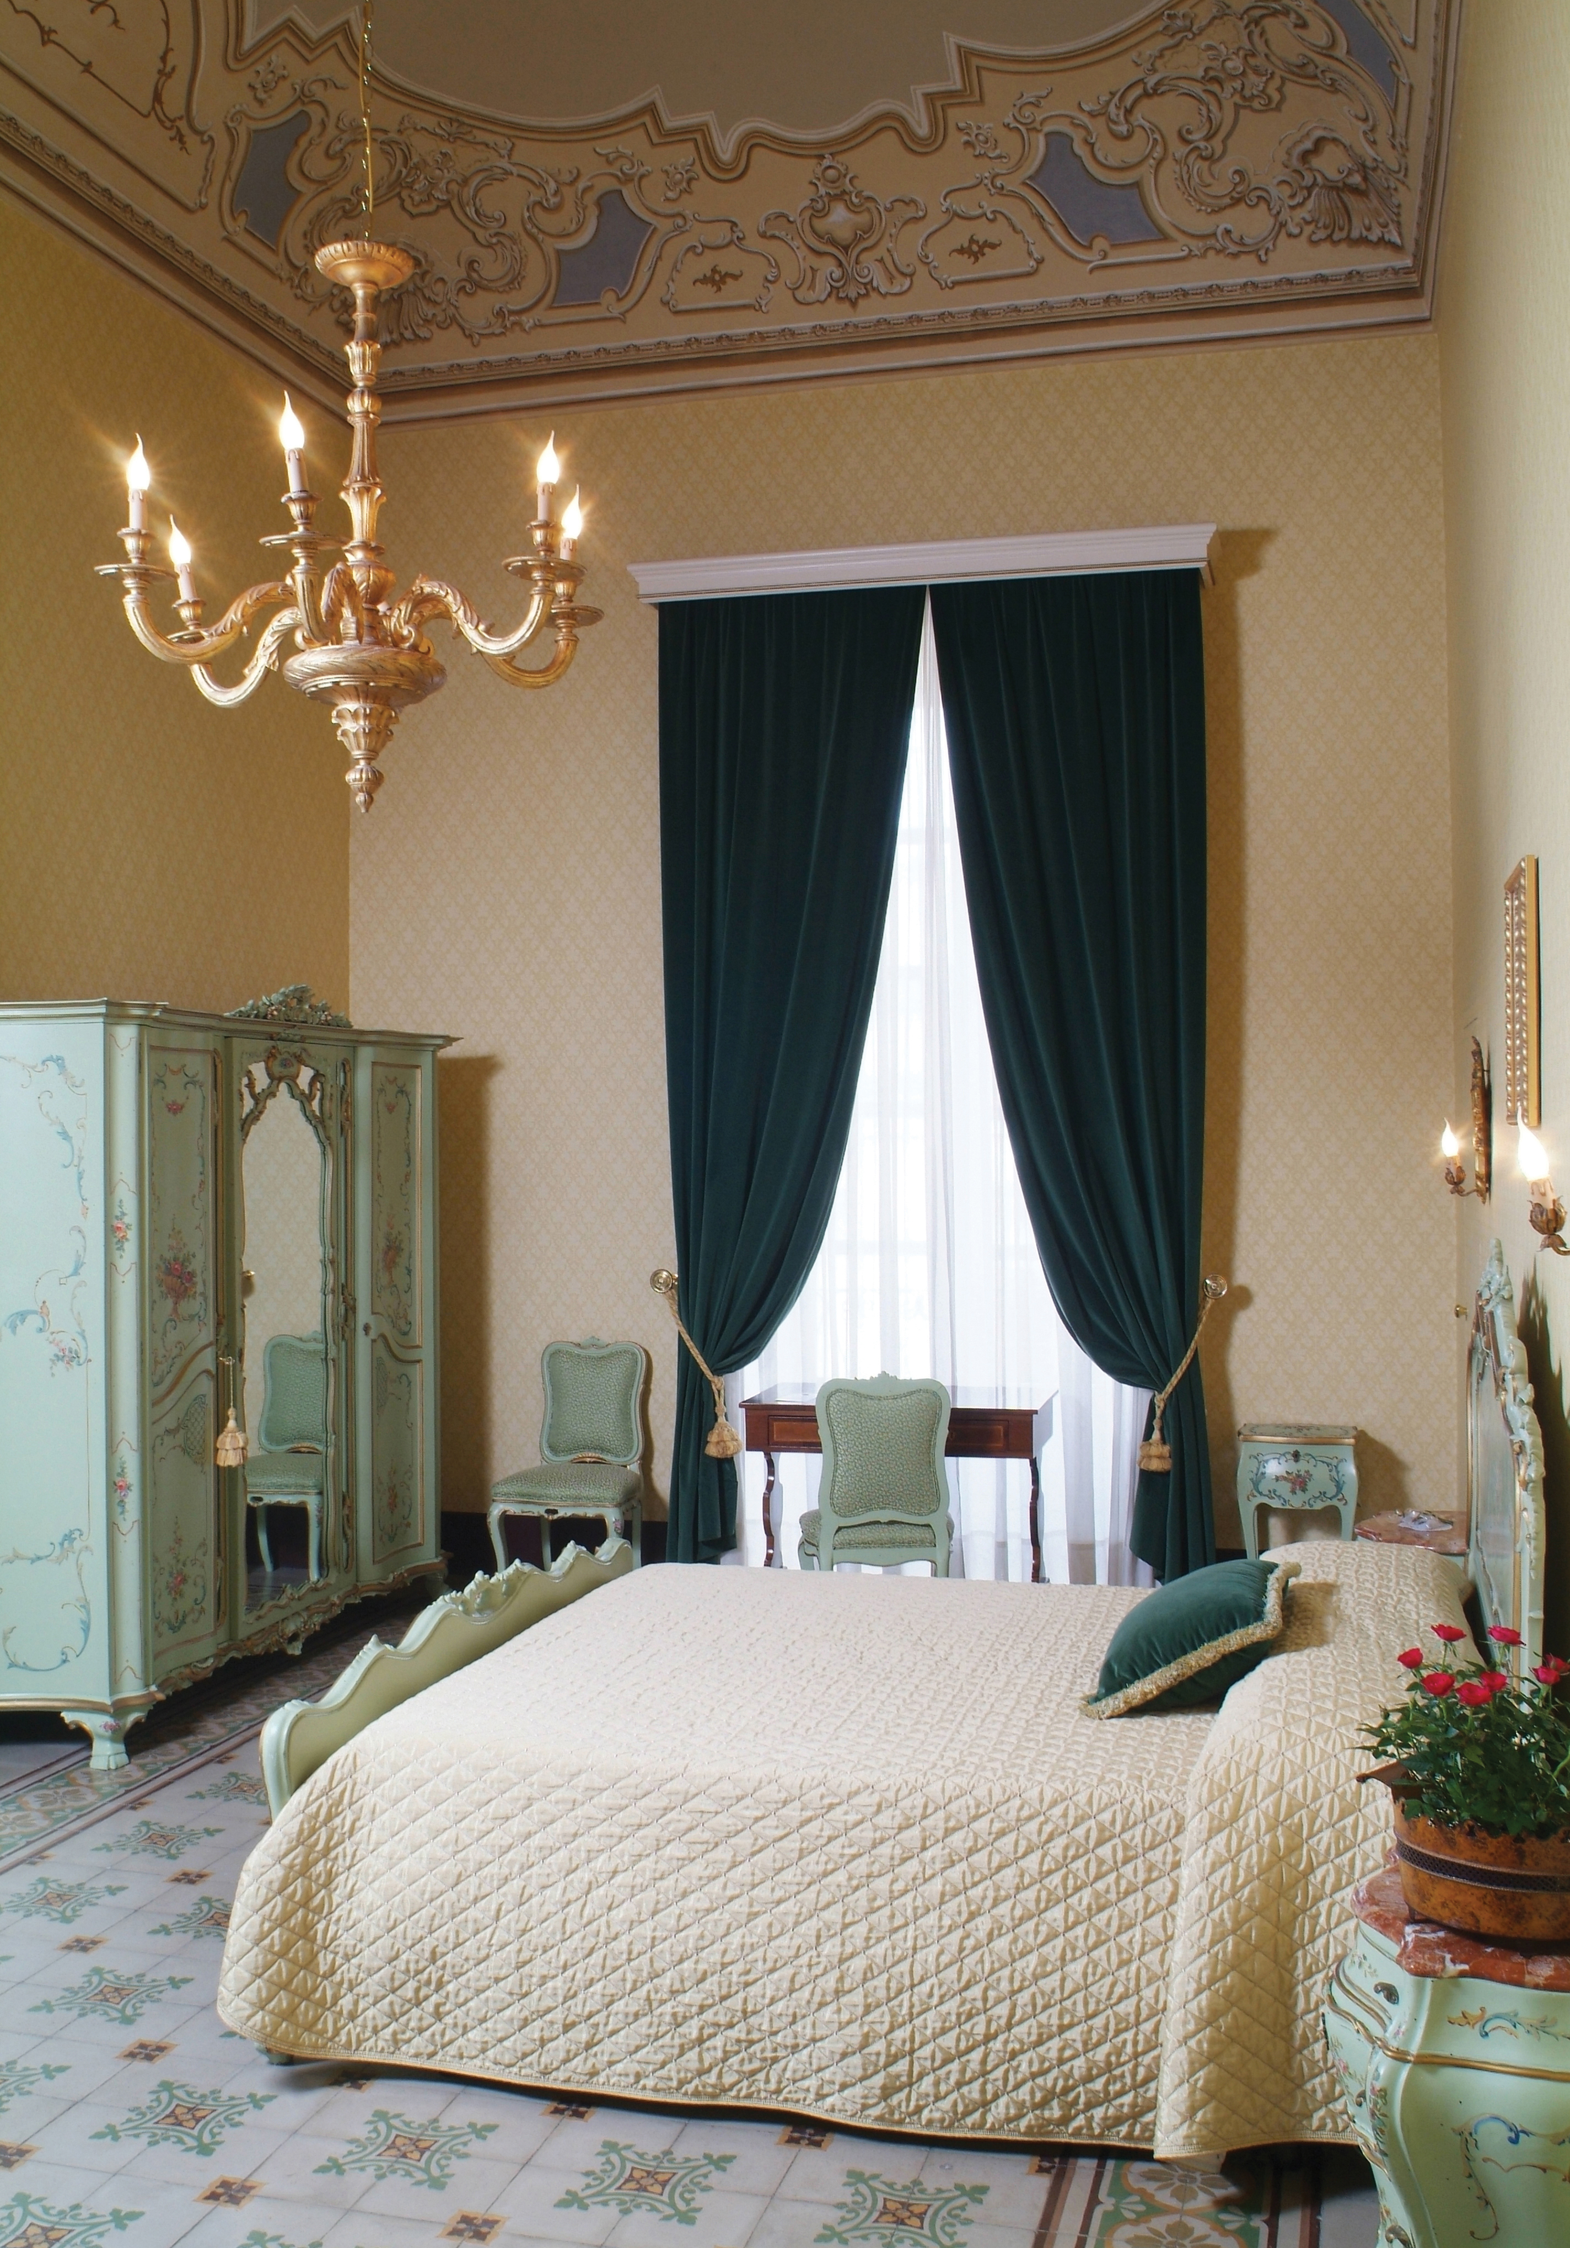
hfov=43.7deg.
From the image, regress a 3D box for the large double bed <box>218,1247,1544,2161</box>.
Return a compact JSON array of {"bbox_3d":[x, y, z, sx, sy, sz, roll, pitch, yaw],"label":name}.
[{"bbox_3d":[0.352,0.957,4.157,2.230,1.450,2.150,0,-2,14],"label":"large double bed"}]

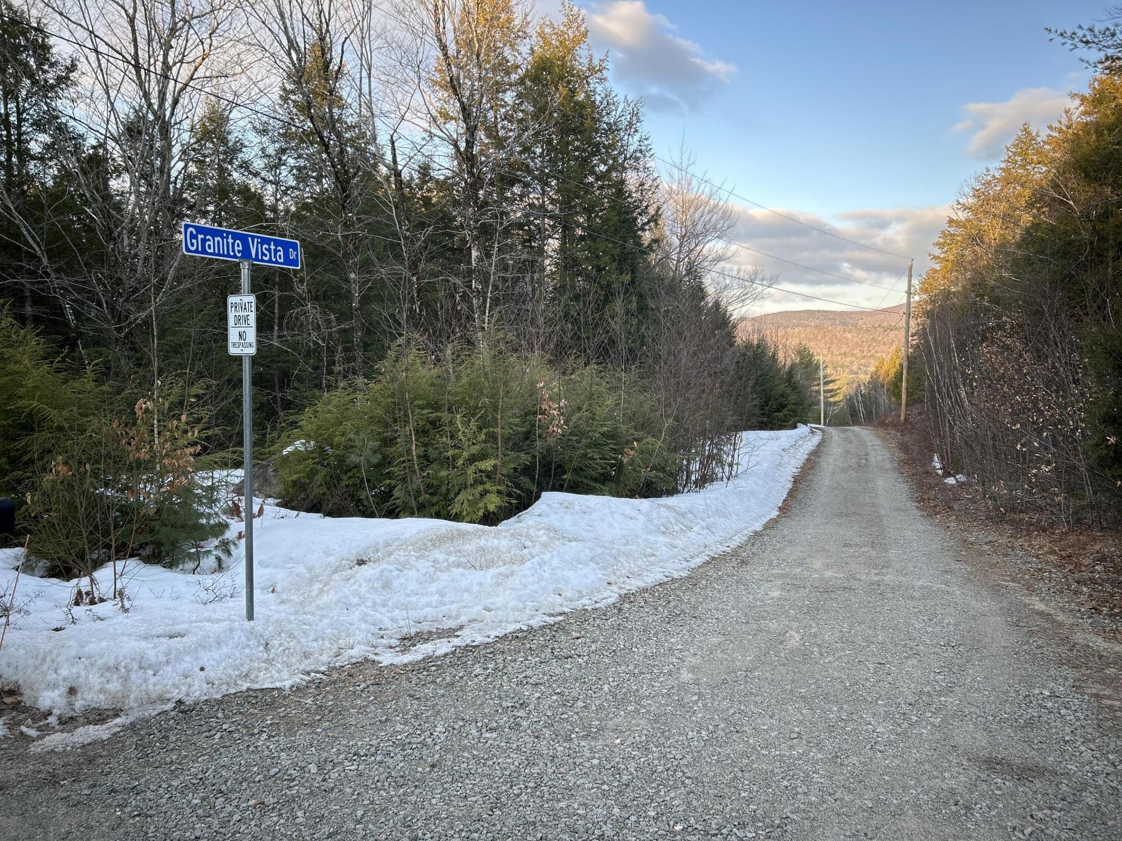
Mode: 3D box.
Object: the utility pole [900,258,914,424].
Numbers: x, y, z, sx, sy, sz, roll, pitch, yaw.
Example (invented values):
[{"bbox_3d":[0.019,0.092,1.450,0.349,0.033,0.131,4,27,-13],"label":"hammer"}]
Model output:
[{"bbox_3d":[19.753,-4.463,48.000,0.270,9.340,0.270,2,2,0],"label":"utility pole"}]

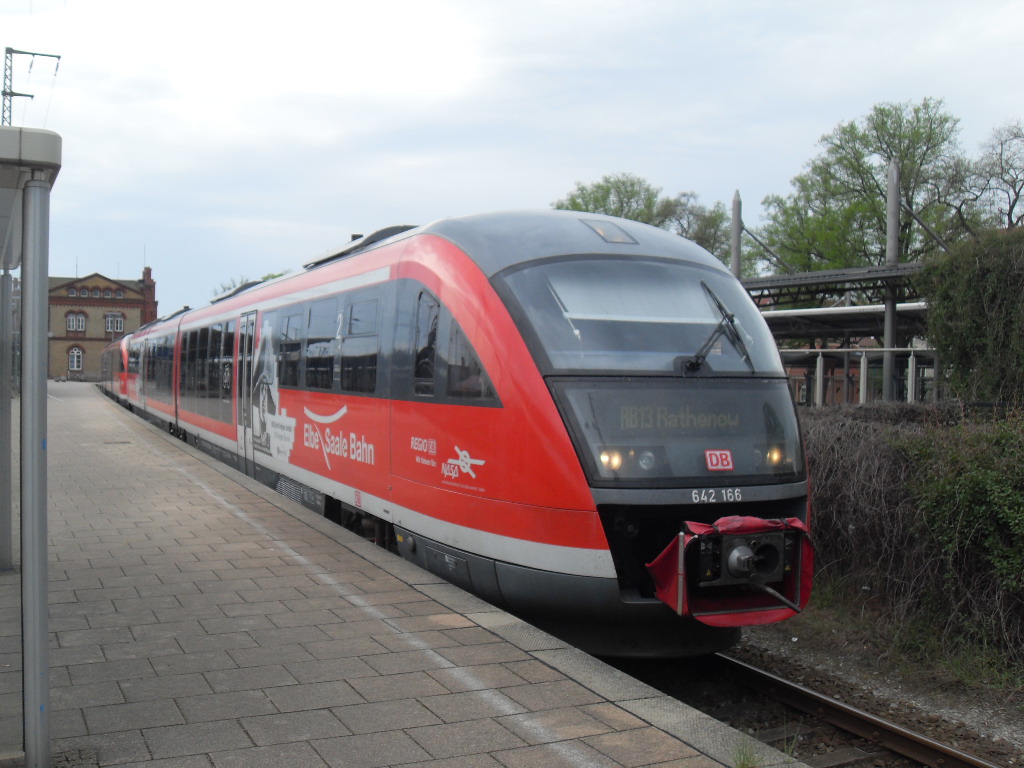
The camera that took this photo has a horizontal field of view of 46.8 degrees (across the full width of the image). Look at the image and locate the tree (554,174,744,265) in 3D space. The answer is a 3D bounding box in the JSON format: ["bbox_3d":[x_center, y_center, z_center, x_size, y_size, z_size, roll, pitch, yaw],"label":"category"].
[{"bbox_3d":[7.278,-5.044,65.000,10.000,13.147,9.000,1,1,6],"label":"tree"}]

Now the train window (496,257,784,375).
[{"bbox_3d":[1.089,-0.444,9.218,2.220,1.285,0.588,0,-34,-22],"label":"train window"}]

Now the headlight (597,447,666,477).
[{"bbox_3d":[0.820,0.548,8.379,0.490,0.210,0.180,0,1,-22],"label":"headlight"}]

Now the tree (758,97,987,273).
[{"bbox_3d":[15.710,-5.382,52.000,9.500,14.328,9.000,1,1,17],"label":"tree"}]

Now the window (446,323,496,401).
[{"bbox_3d":[-0.315,-0.186,9.366,0.100,0.640,0.780,0,1,-32],"label":"window"}]

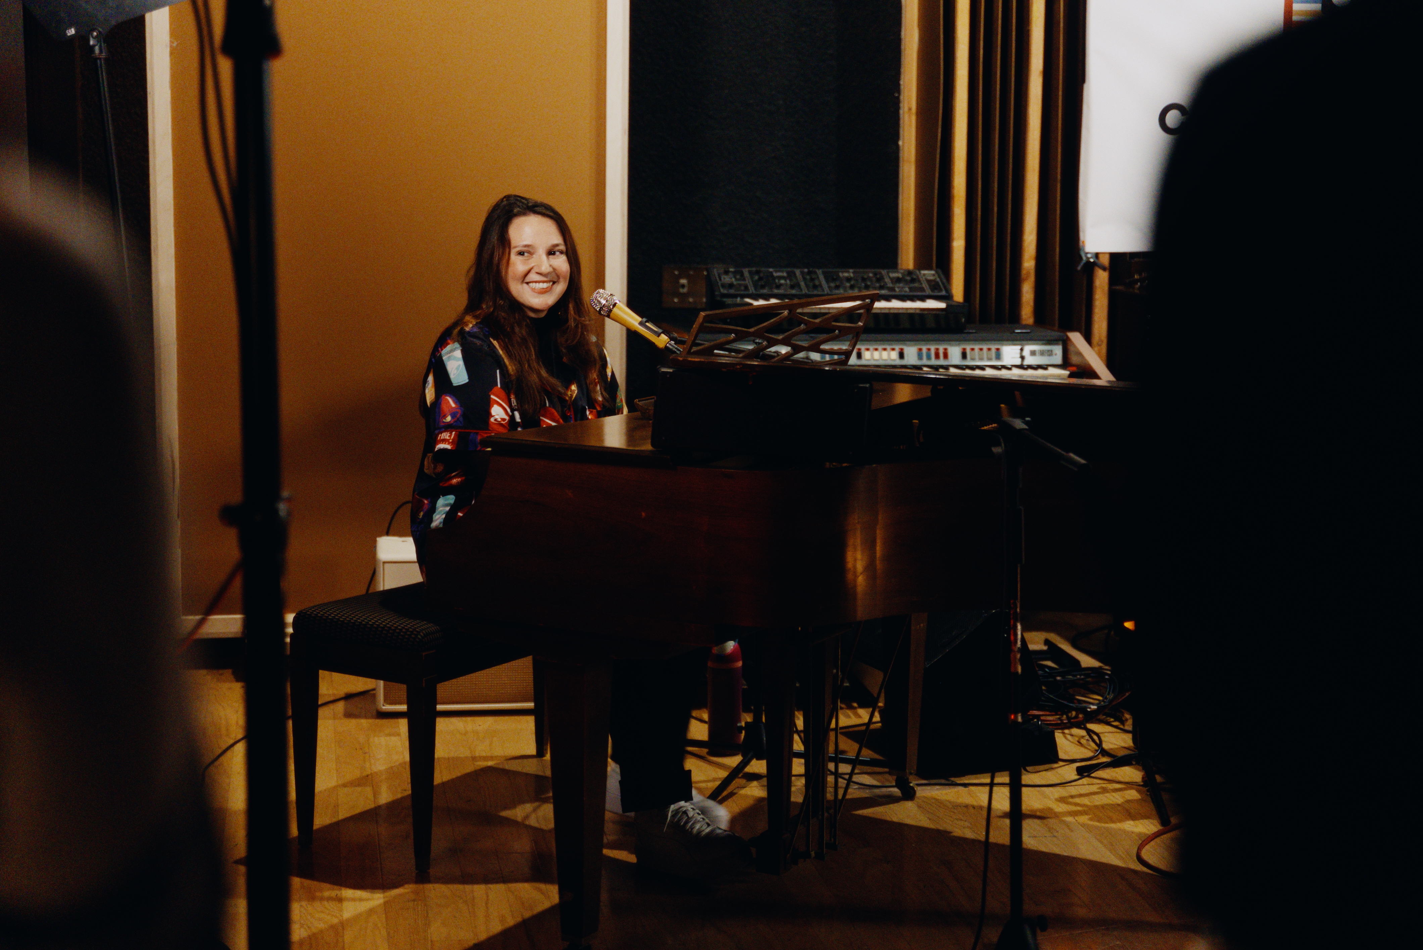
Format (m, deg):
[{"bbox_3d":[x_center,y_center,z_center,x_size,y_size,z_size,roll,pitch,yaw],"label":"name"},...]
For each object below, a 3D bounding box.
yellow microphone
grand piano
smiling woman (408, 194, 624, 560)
[{"bbox_3d":[-0.154,-0.302,4.600,0.200,0.050,0.050,34,21,20],"label":"yellow microphone"},{"bbox_3d":[0.562,0.313,4.268,1.620,1.040,1.440,5,9,32],"label":"grand piano"},{"bbox_3d":[-0.205,0.106,4.695,0.820,1.320,0.520,7,11,41],"label":"smiling woman"}]

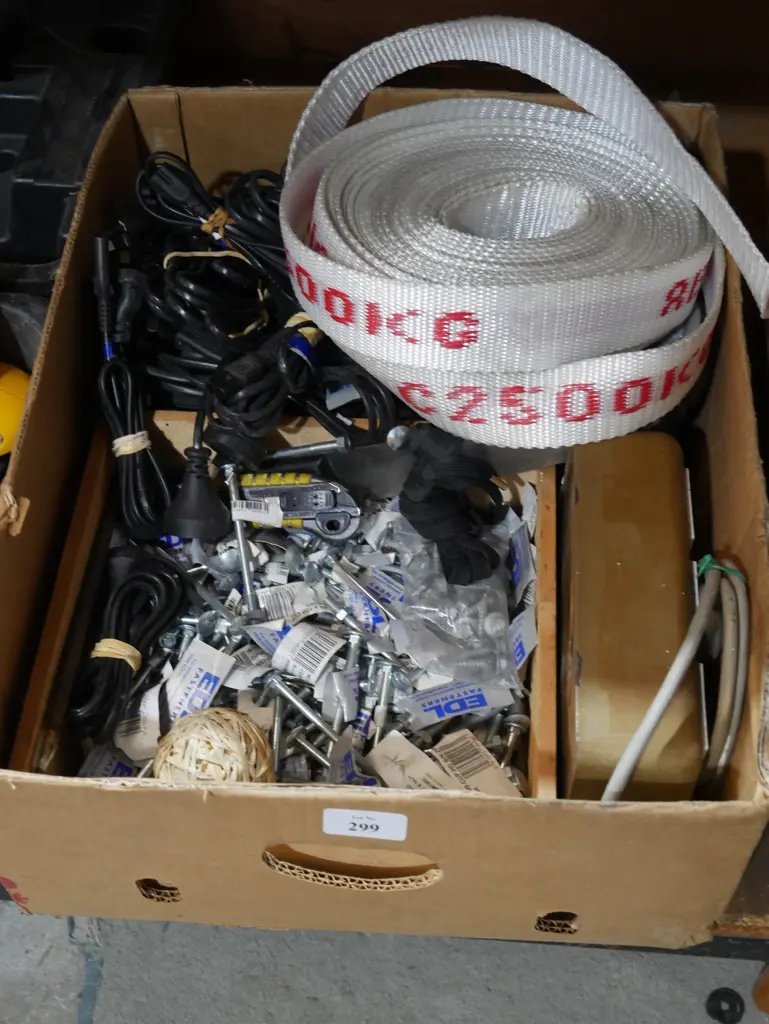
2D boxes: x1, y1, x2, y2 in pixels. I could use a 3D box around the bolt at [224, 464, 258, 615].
[{"bbox_3d":[-0.085,0.015,0.885,0.011,0.011,0.101,-9,64,-7],"label":"bolt"}]

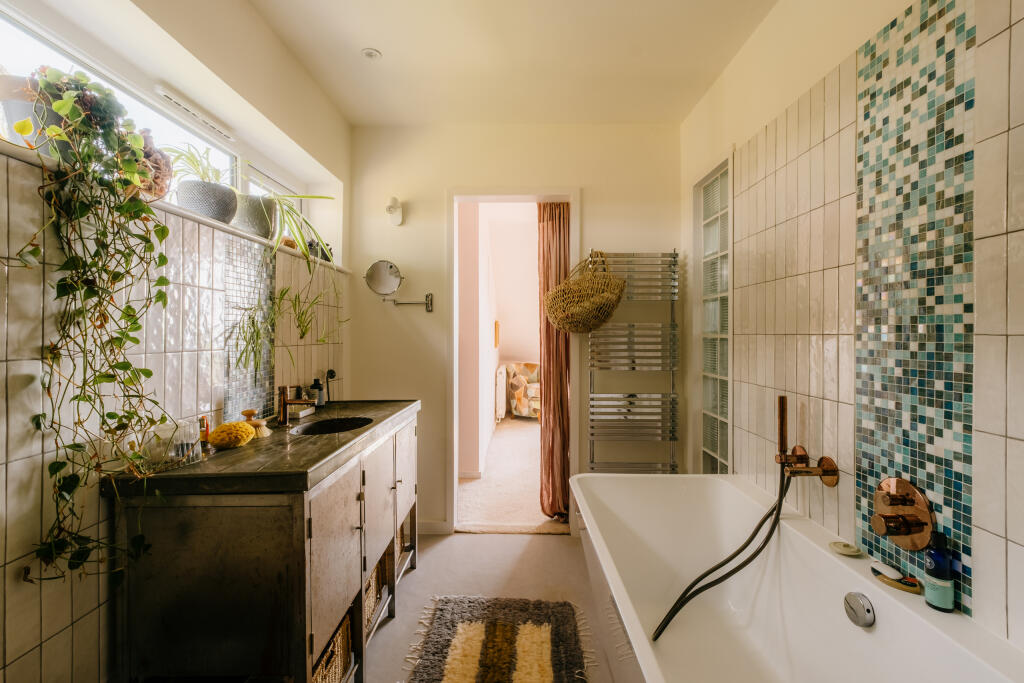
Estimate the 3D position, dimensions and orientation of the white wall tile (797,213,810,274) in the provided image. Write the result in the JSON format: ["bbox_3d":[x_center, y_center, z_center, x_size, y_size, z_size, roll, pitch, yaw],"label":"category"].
[{"bbox_3d":[1.000,-0.335,1.456,0.010,0.203,0.062,0,1,1],"label":"white wall tile"}]

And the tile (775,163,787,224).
[{"bbox_3d":[1.017,-0.543,1.594,0.010,0.204,0.062,0,1,0],"label":"tile"}]

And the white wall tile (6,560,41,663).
[{"bbox_3d":[-1.006,0.540,0.877,0.010,0.200,0.060,0,0,2],"label":"white wall tile"}]

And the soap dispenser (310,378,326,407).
[{"bbox_3d":[-0.899,0.239,1.989,0.050,0.133,0.056,0,0,6],"label":"soap dispenser"}]

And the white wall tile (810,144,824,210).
[{"bbox_3d":[0.984,-0.528,1.366,0.010,0.200,0.060,0,0,0],"label":"white wall tile"}]

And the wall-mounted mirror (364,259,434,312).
[{"bbox_3d":[-0.656,-0.321,2.485,0.400,0.300,0.130,0,1,0],"label":"wall-mounted mirror"}]

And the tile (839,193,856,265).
[{"bbox_3d":[0.992,-0.325,1.258,0.009,0.202,0.062,0,0,0],"label":"tile"}]

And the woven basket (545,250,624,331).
[{"bbox_3d":[0.400,-0.278,2.370,0.450,0.440,0.250,0,1,0],"label":"woven basket"}]

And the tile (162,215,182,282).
[{"bbox_3d":[-0.997,-0.272,1.251,0.009,0.202,0.060,0,0,1],"label":"tile"}]

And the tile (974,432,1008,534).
[{"bbox_3d":[1.016,0.297,0.905,0.010,0.204,0.062,0,1,0],"label":"tile"}]

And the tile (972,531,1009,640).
[{"bbox_3d":[0.989,0.495,0.878,0.009,0.202,0.059,0,0,0],"label":"tile"}]

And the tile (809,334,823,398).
[{"bbox_3d":[0.981,0.080,1.370,0.010,0.200,0.060,0,0,0],"label":"tile"}]

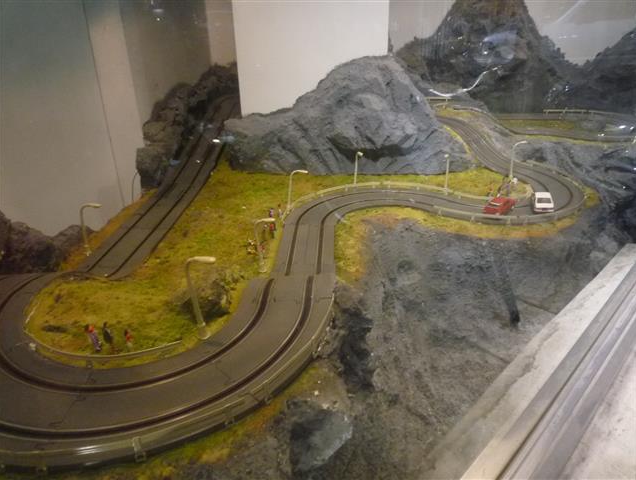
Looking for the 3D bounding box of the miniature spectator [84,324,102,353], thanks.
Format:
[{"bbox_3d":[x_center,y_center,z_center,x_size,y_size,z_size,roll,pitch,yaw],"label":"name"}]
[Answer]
[{"bbox_3d":[-0.162,0.071,0.333,0.008,0.024,0.007,0,25,3],"label":"miniature spectator"}]

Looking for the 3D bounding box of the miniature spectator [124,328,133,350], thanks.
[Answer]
[{"bbox_3d":[-0.137,0.072,0.335,0.007,0.019,0.006,-5,25,-9],"label":"miniature spectator"}]

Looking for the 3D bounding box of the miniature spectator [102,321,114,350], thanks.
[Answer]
[{"bbox_3d":[-0.151,0.070,0.334,0.007,0.025,0.006,-1,25,0],"label":"miniature spectator"}]

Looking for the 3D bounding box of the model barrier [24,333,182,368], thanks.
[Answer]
[{"bbox_3d":[-0.159,0.080,0.330,0.124,0.011,0.025,2,25,6],"label":"model barrier"}]

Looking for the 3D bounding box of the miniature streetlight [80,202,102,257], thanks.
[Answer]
[{"bbox_3d":[-0.277,-0.012,0.575,0.031,0.070,0.009,-1,25,0],"label":"miniature streetlight"}]

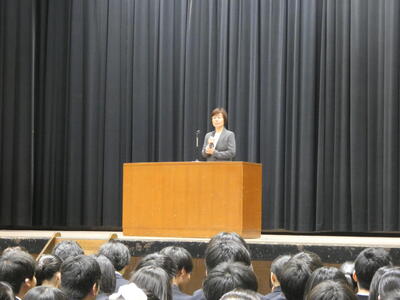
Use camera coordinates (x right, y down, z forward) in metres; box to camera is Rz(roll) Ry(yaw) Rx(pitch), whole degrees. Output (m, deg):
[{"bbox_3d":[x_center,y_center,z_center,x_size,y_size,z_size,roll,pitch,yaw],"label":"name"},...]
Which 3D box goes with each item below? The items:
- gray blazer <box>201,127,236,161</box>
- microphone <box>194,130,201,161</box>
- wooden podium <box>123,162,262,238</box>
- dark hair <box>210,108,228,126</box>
[{"bbox_3d":[0.252,0.013,18.668,0.460,0.620,0.290,-1,-3,25],"label":"gray blazer"},{"bbox_3d":[-0.033,-0.038,18.330,0.080,0.439,0.120,-1,-3,28],"label":"microphone"},{"bbox_3d":[-0.110,0.657,18.188,1.764,0.968,0.569,-1,-3,28],"label":"wooden podium"},{"bbox_3d":[0.261,-0.439,18.715,0.210,0.240,0.230,0,-3,20],"label":"dark hair"}]

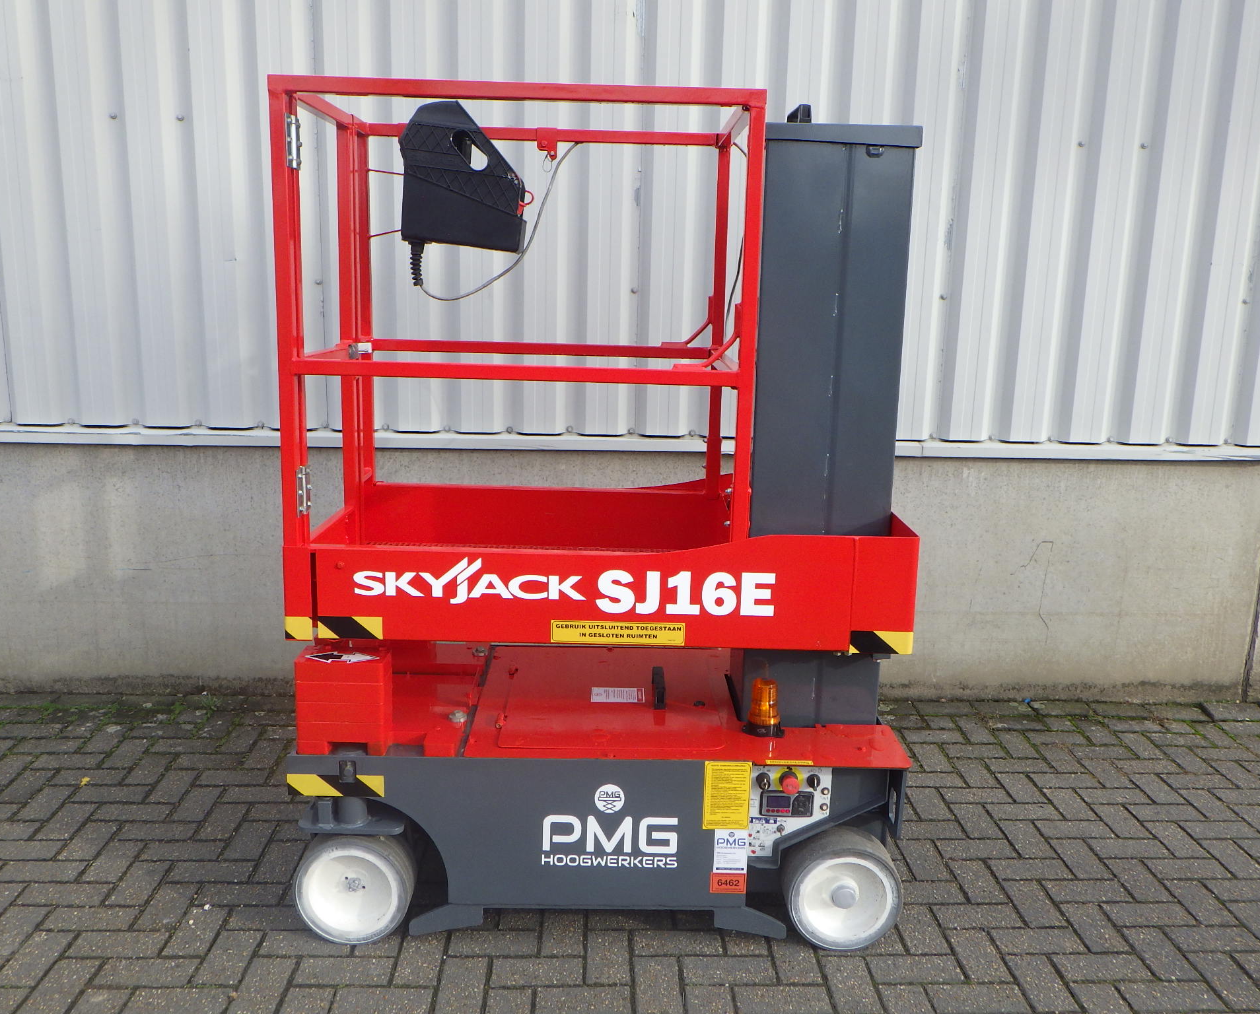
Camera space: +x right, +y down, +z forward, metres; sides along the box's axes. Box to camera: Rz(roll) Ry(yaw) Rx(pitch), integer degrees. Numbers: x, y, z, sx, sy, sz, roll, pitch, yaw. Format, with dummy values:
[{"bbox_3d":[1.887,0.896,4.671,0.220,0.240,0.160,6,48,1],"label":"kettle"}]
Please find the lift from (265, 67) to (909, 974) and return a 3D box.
[{"bbox_3d":[-0.053,0.017,2.657,1.370,1.880,0.750,1,12,-1],"label":"lift"}]

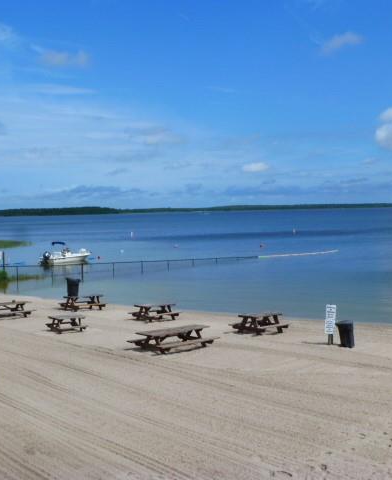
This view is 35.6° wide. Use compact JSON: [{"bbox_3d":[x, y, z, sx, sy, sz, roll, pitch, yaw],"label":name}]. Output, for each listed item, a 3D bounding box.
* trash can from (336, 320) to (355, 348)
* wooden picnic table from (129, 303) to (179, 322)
[{"bbox_3d":[5.038,3.147,20.579,0.620,0.880,0.570,-1,3,0],"label":"trash can"},{"bbox_3d":[-1.825,3.282,27.558,1.608,0.705,1.873,0,-1,44],"label":"wooden picnic table"}]

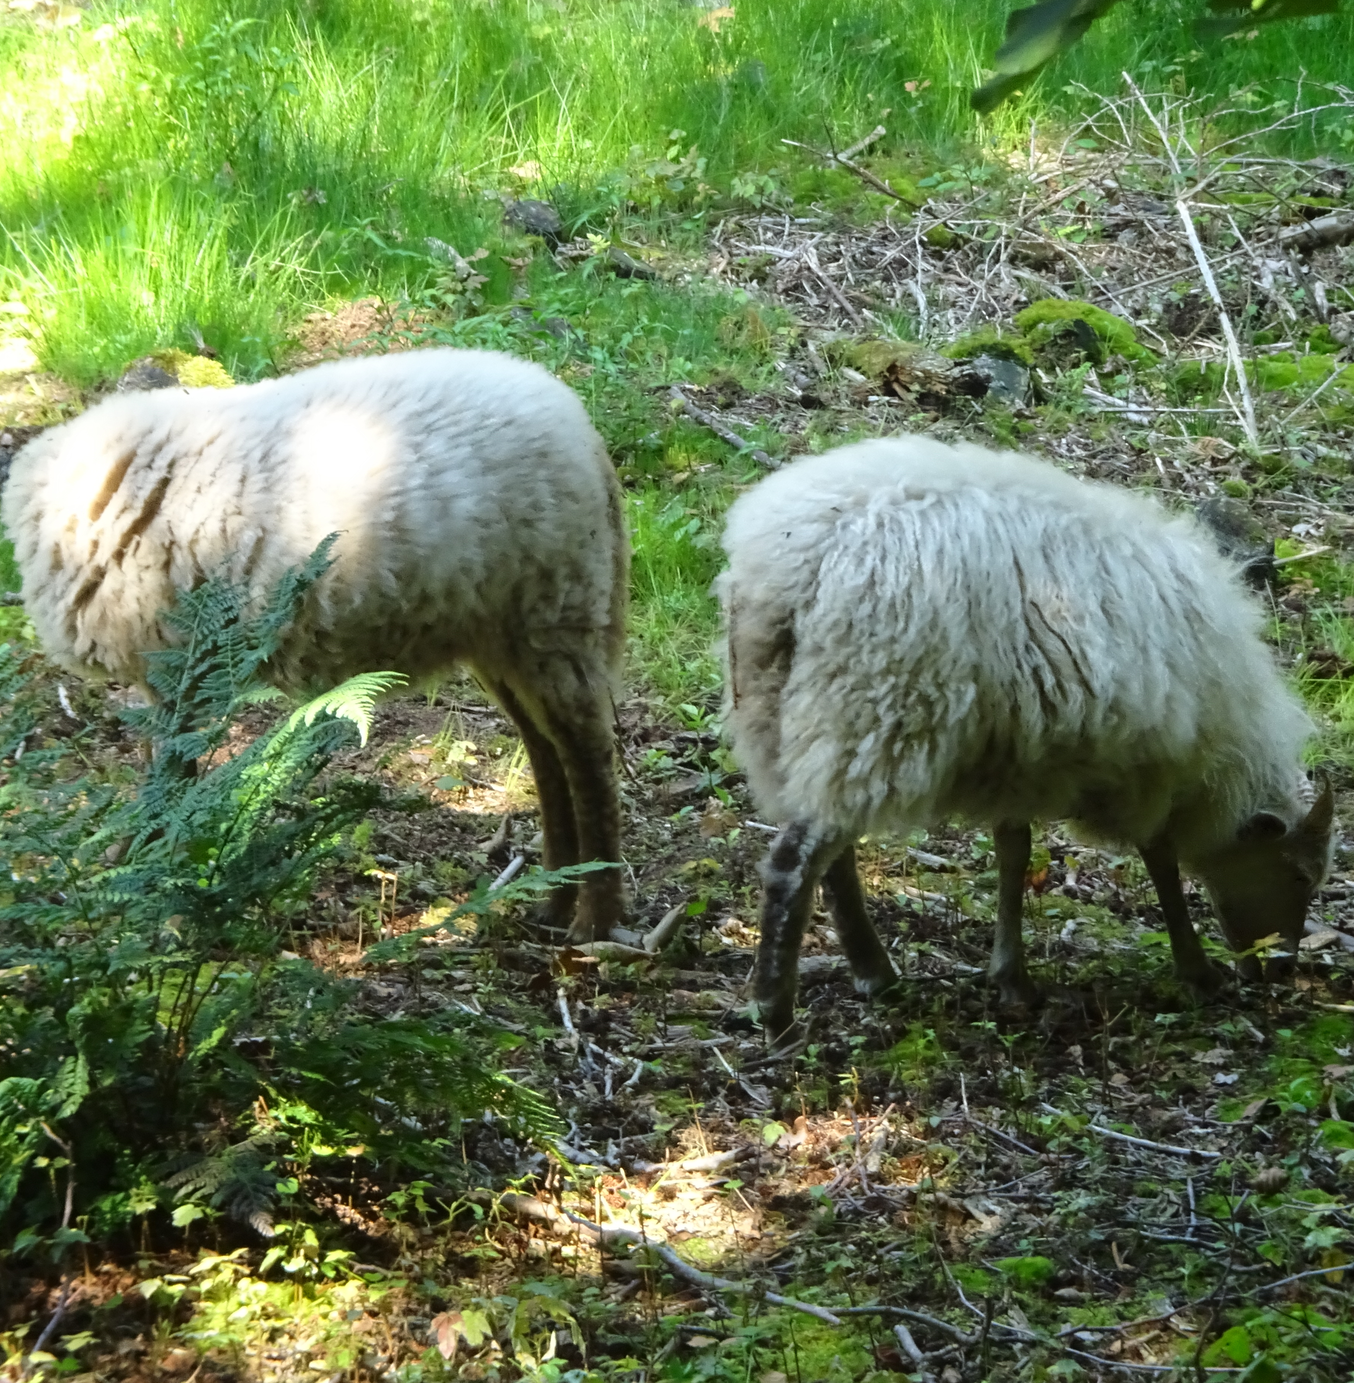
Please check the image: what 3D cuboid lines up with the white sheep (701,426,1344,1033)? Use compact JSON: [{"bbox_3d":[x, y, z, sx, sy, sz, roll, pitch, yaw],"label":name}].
[{"bbox_3d":[0.423,0.047,10.350,0.840,0.730,0.420,-4,9,-26],"label":"white sheep"}]

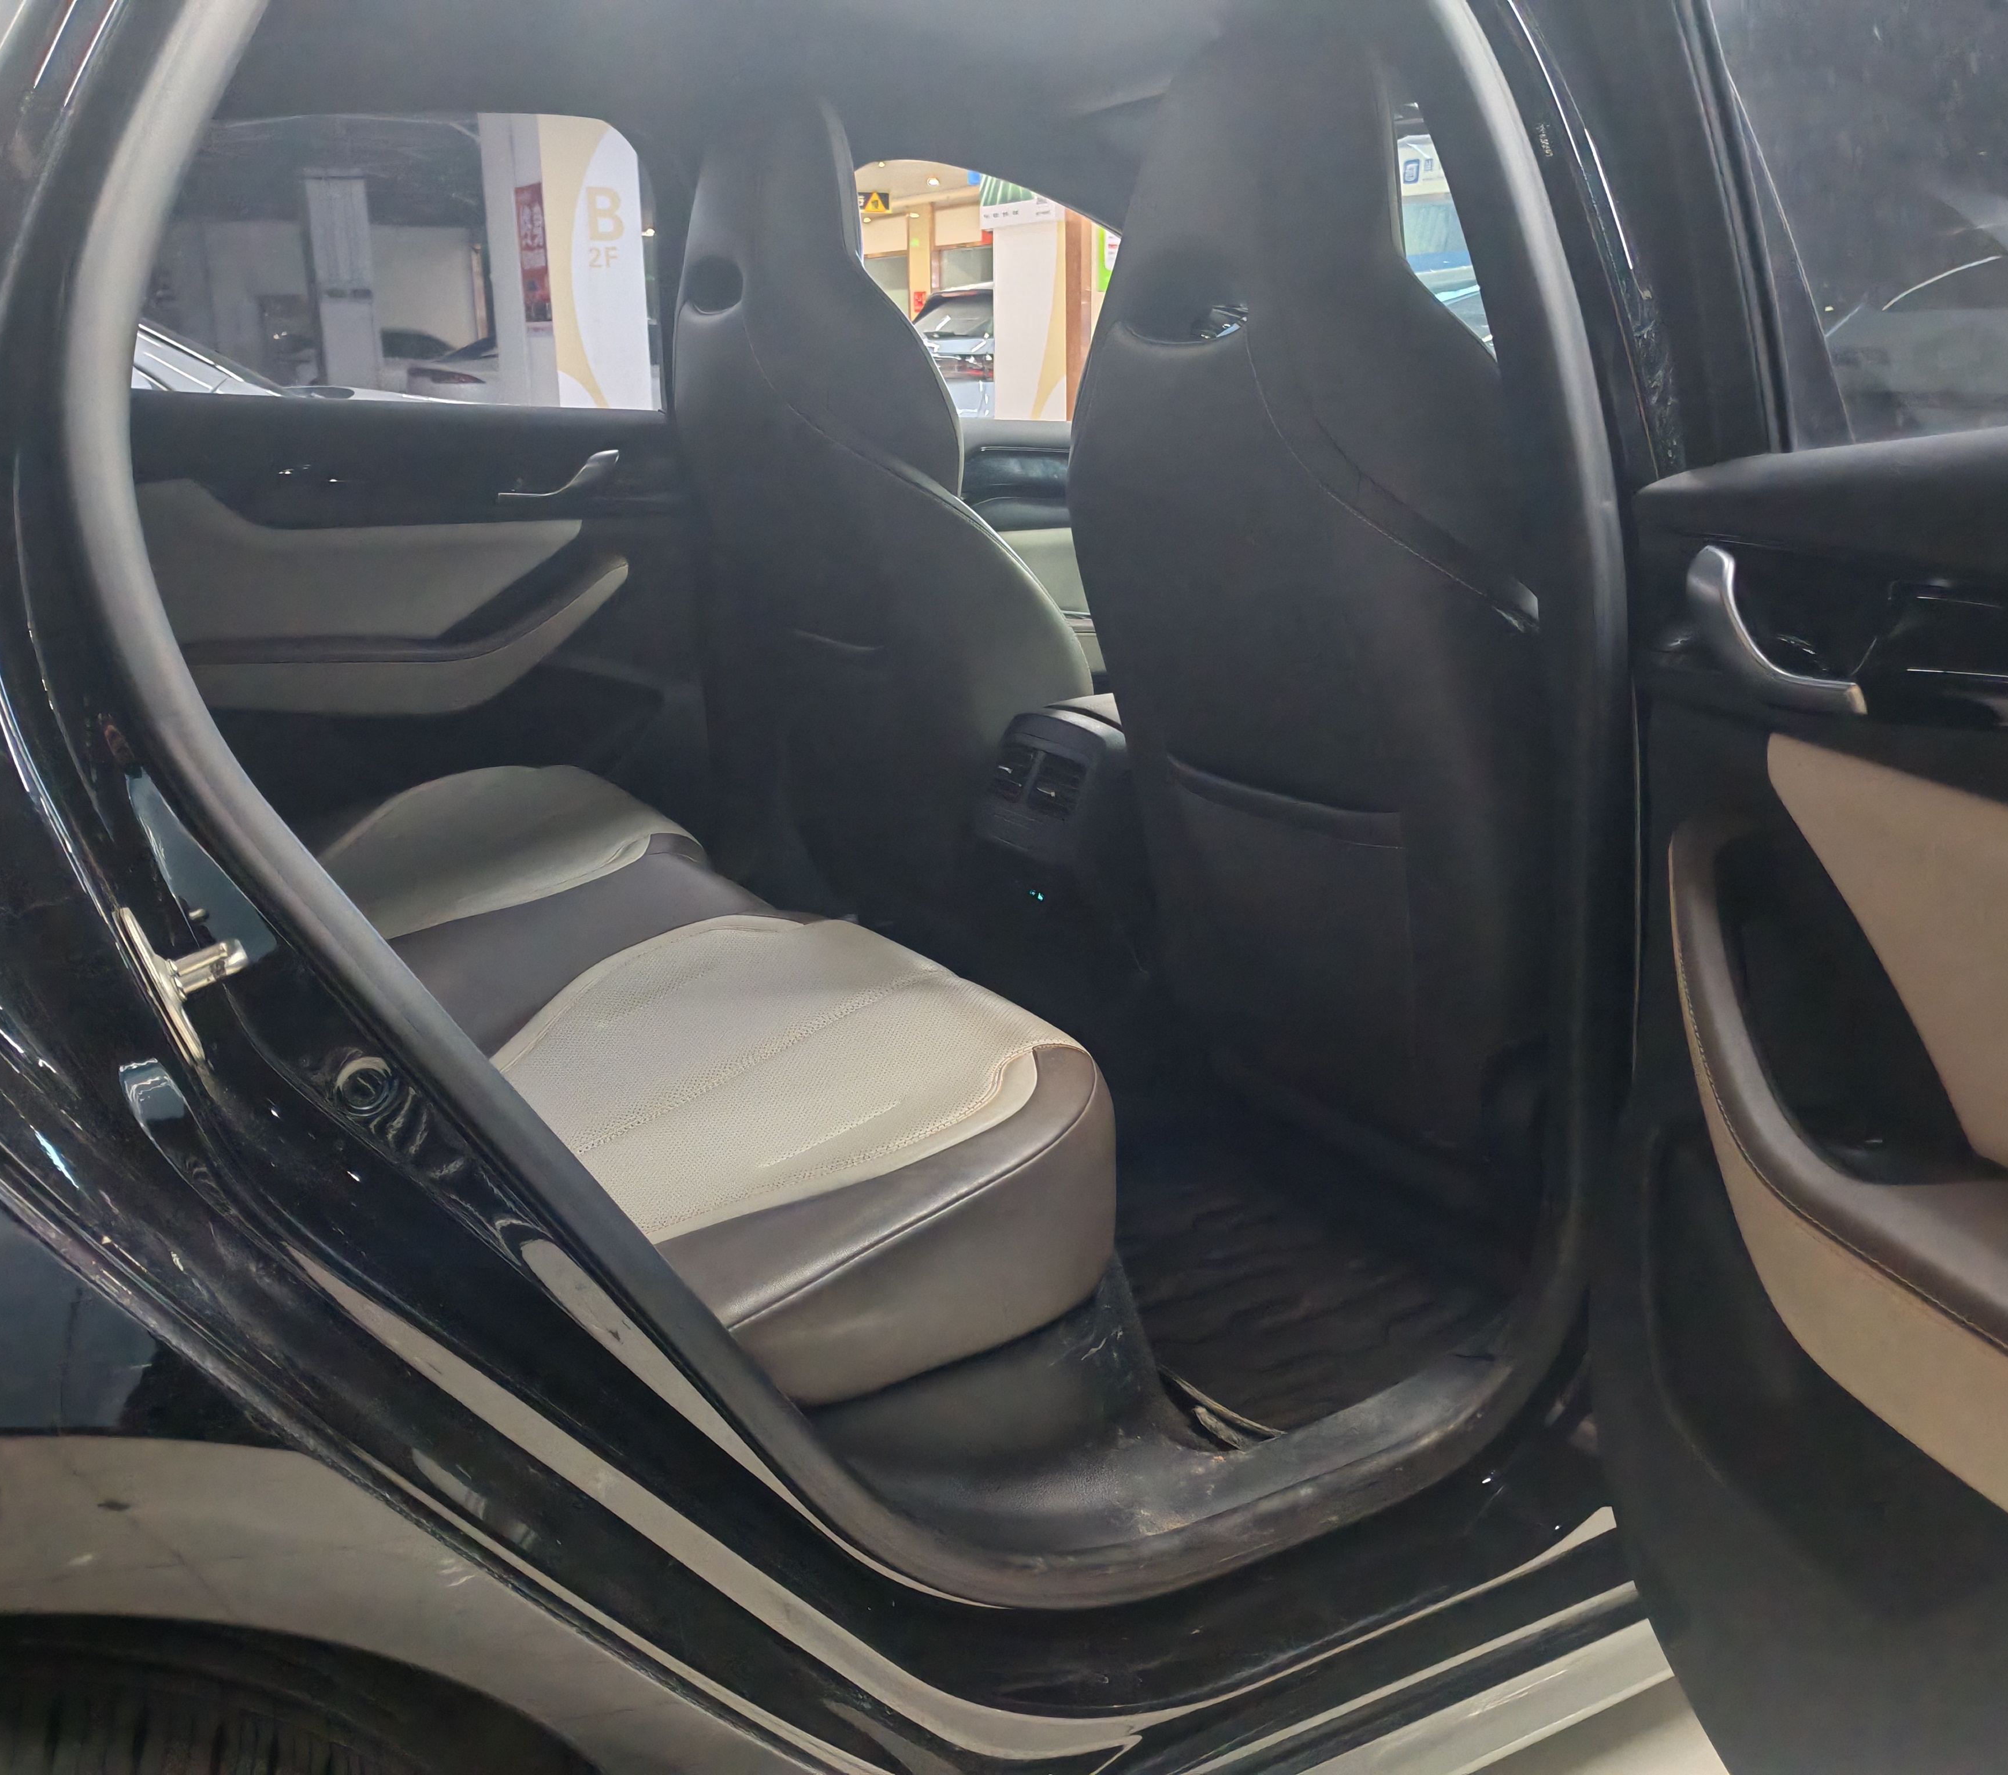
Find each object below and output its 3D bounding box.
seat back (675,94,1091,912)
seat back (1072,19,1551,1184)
[{"bbox_3d":[-0.156,-0.435,2.064,0.245,0.826,0.530,-21,23,-25],"label":"seat back"},{"bbox_3d":[0.265,-0.234,1.464,0.245,0.826,0.530,-21,23,-25],"label":"seat back"}]

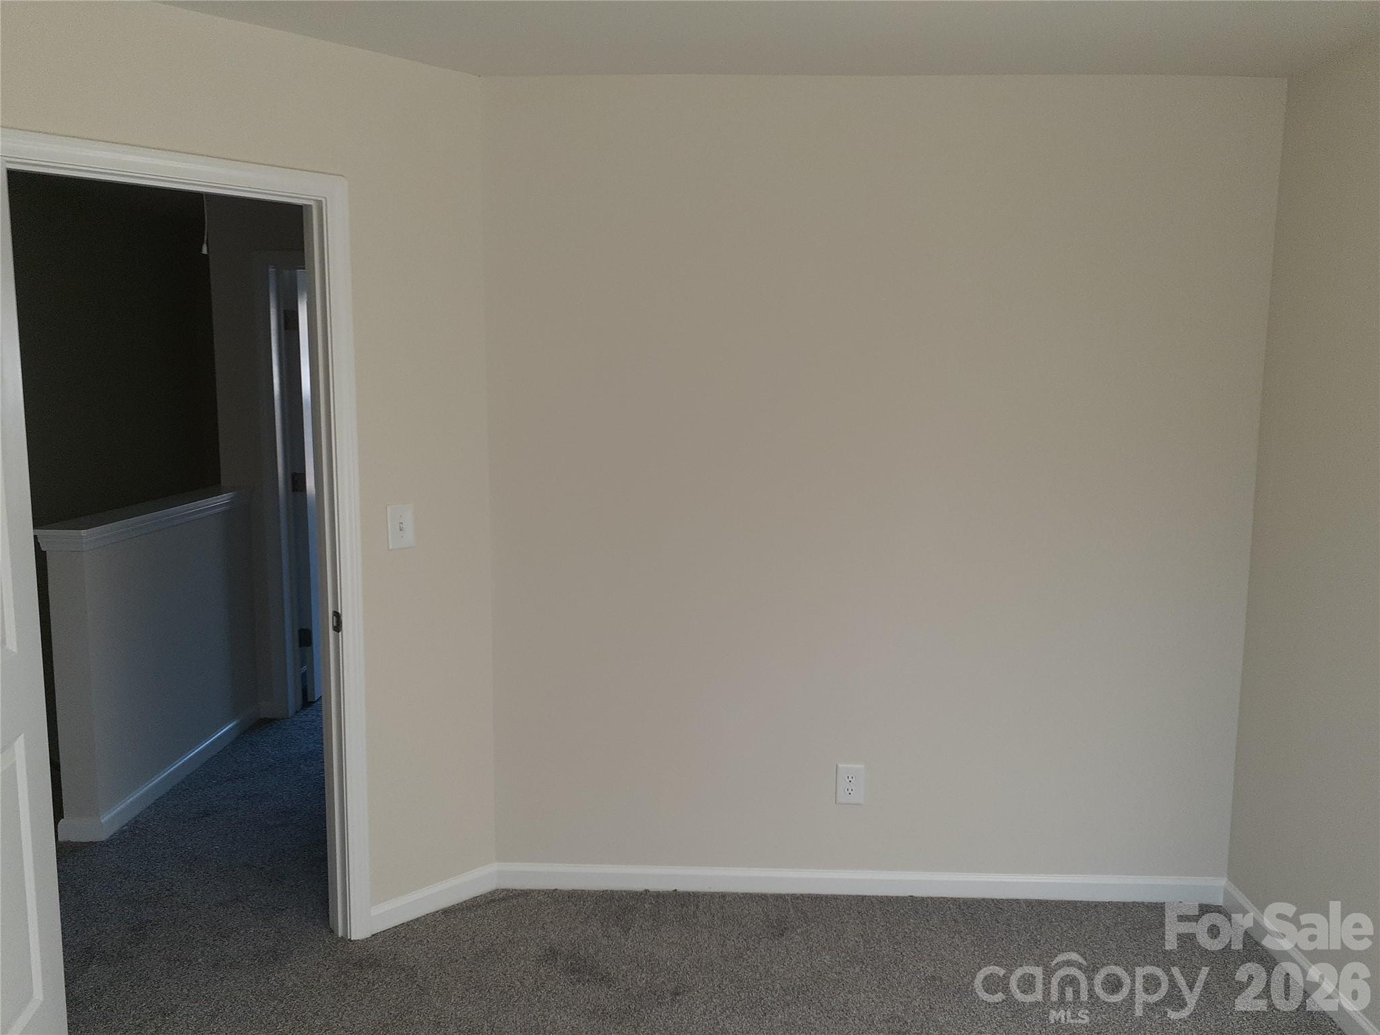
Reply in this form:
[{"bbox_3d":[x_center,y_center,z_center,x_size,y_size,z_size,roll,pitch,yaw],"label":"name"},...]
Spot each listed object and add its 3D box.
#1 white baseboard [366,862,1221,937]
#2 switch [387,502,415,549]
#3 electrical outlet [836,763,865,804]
[{"bbox_3d":[0.357,1.152,3.198,2.564,0.087,0.314,1,7,2],"label":"white baseboard"},{"bbox_3d":[-0.814,0.027,3.034,0.081,0.124,0.014,-6,10,-43],"label":"switch"},{"bbox_3d":[0.492,0.820,3.305,0.081,0.124,0.009,1,7,2],"label":"electrical outlet"}]

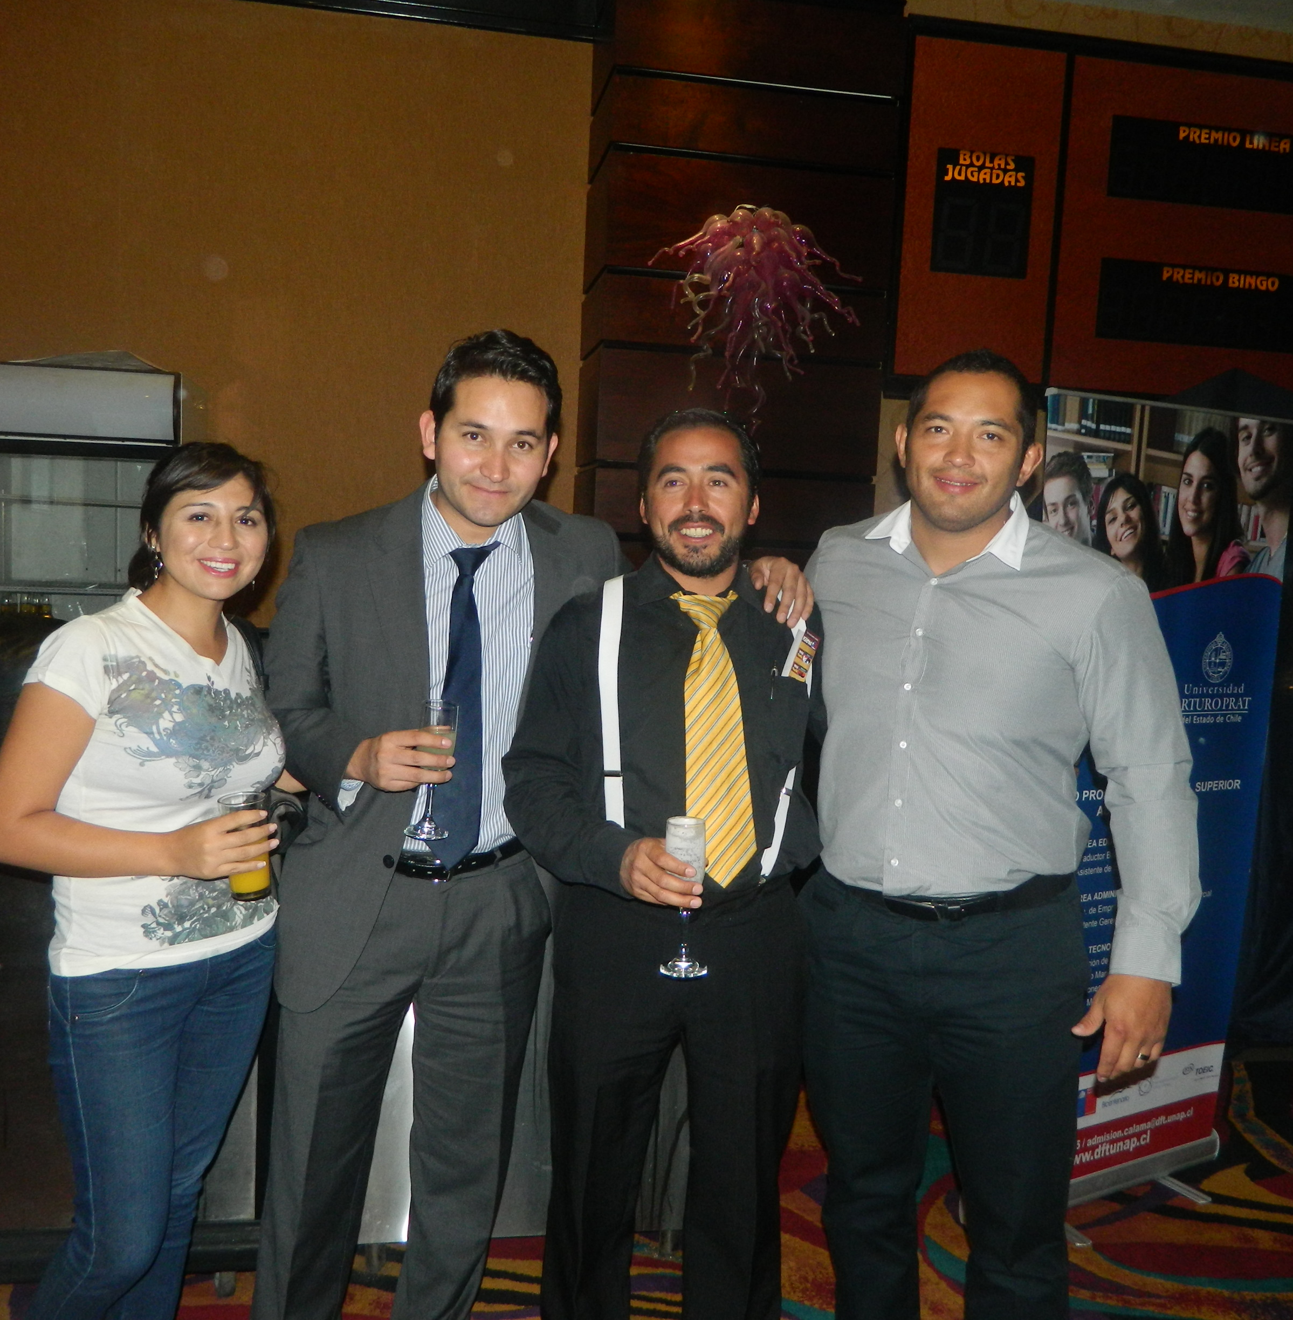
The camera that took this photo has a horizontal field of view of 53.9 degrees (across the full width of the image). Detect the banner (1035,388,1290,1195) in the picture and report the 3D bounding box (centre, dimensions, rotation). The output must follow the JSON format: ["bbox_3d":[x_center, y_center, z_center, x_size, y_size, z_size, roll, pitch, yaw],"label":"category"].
[{"bbox_3d":[1.182,0.373,3.100,0.900,1.930,0.300,0,6,-31],"label":"banner"}]

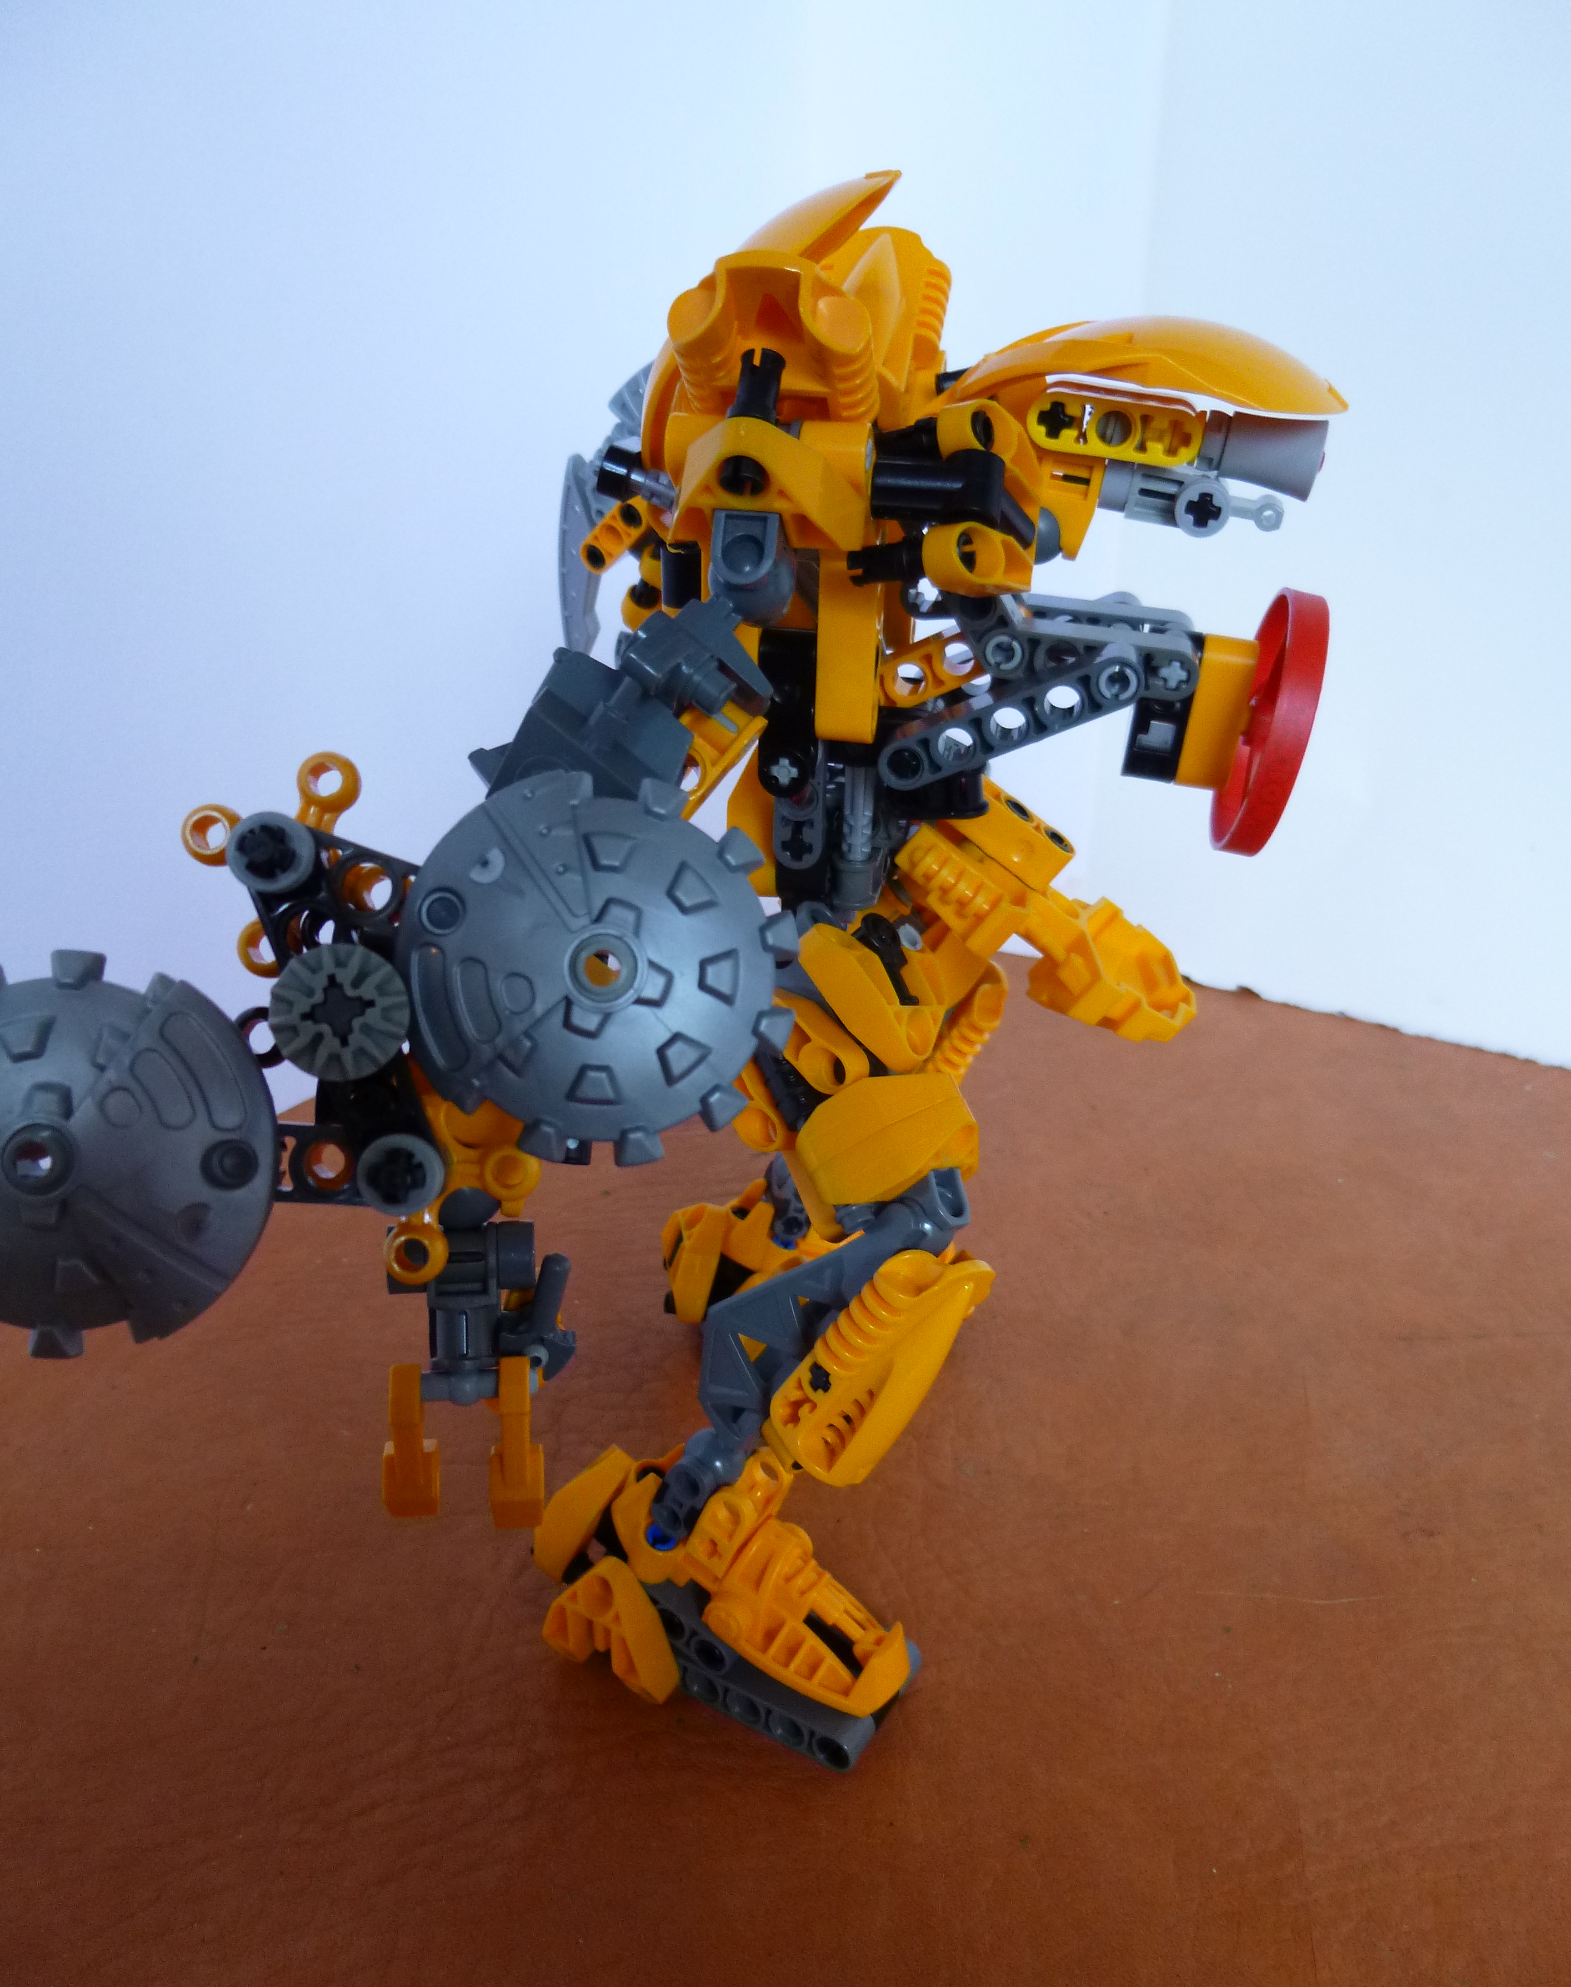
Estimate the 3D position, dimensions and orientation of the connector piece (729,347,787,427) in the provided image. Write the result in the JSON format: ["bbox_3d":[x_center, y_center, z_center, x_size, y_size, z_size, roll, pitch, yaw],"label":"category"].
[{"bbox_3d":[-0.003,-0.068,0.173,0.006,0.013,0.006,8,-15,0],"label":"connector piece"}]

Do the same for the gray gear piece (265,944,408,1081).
[{"bbox_3d":[-0.041,0.002,0.138,0.013,0.013,0.005,-8,2,-16],"label":"gray gear piece"}]

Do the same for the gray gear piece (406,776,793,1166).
[{"bbox_3d":[-0.018,-0.002,0.144,0.039,0.039,0.011,-6,1,-11],"label":"gray gear piece"}]

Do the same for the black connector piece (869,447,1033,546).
[{"bbox_3d":[0.019,-0.057,0.172,0.018,0.009,0.009,10,28,21],"label":"black connector piece"}]

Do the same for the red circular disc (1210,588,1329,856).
[{"bbox_3d":[0.073,-0.040,0.228,0.006,0.039,0.039,13,28,5],"label":"red circular disc"}]

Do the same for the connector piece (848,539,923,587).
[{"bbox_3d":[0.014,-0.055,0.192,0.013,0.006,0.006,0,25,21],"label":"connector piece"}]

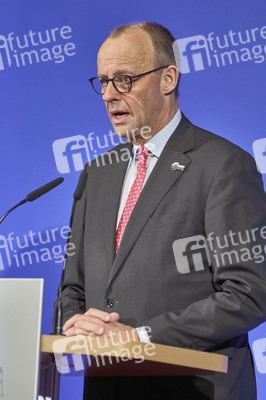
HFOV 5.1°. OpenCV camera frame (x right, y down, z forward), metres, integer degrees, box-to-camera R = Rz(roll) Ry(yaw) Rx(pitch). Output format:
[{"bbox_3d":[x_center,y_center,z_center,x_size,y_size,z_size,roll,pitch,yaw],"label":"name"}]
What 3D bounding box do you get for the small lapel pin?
[{"bbox_3d":[0.097,-0.073,6.450,0.031,0.018,0.004,7,-16,24],"label":"small lapel pin"}]

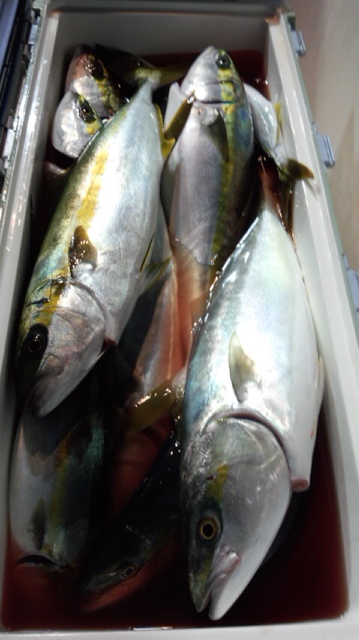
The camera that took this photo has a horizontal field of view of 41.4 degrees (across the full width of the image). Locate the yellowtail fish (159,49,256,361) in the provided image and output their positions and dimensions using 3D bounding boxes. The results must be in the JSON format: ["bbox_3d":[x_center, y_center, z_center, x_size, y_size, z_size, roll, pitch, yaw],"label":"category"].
[{"bbox_3d":[0.042,-0.183,0.648,0.117,0.080,0.469,14,67,-27],"label":"yellowtail fish"}]

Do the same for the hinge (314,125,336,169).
[{"bbox_3d":[0.183,-0.216,0.594,0.018,0.030,0.052,-1,62,-1],"label":"hinge"}]

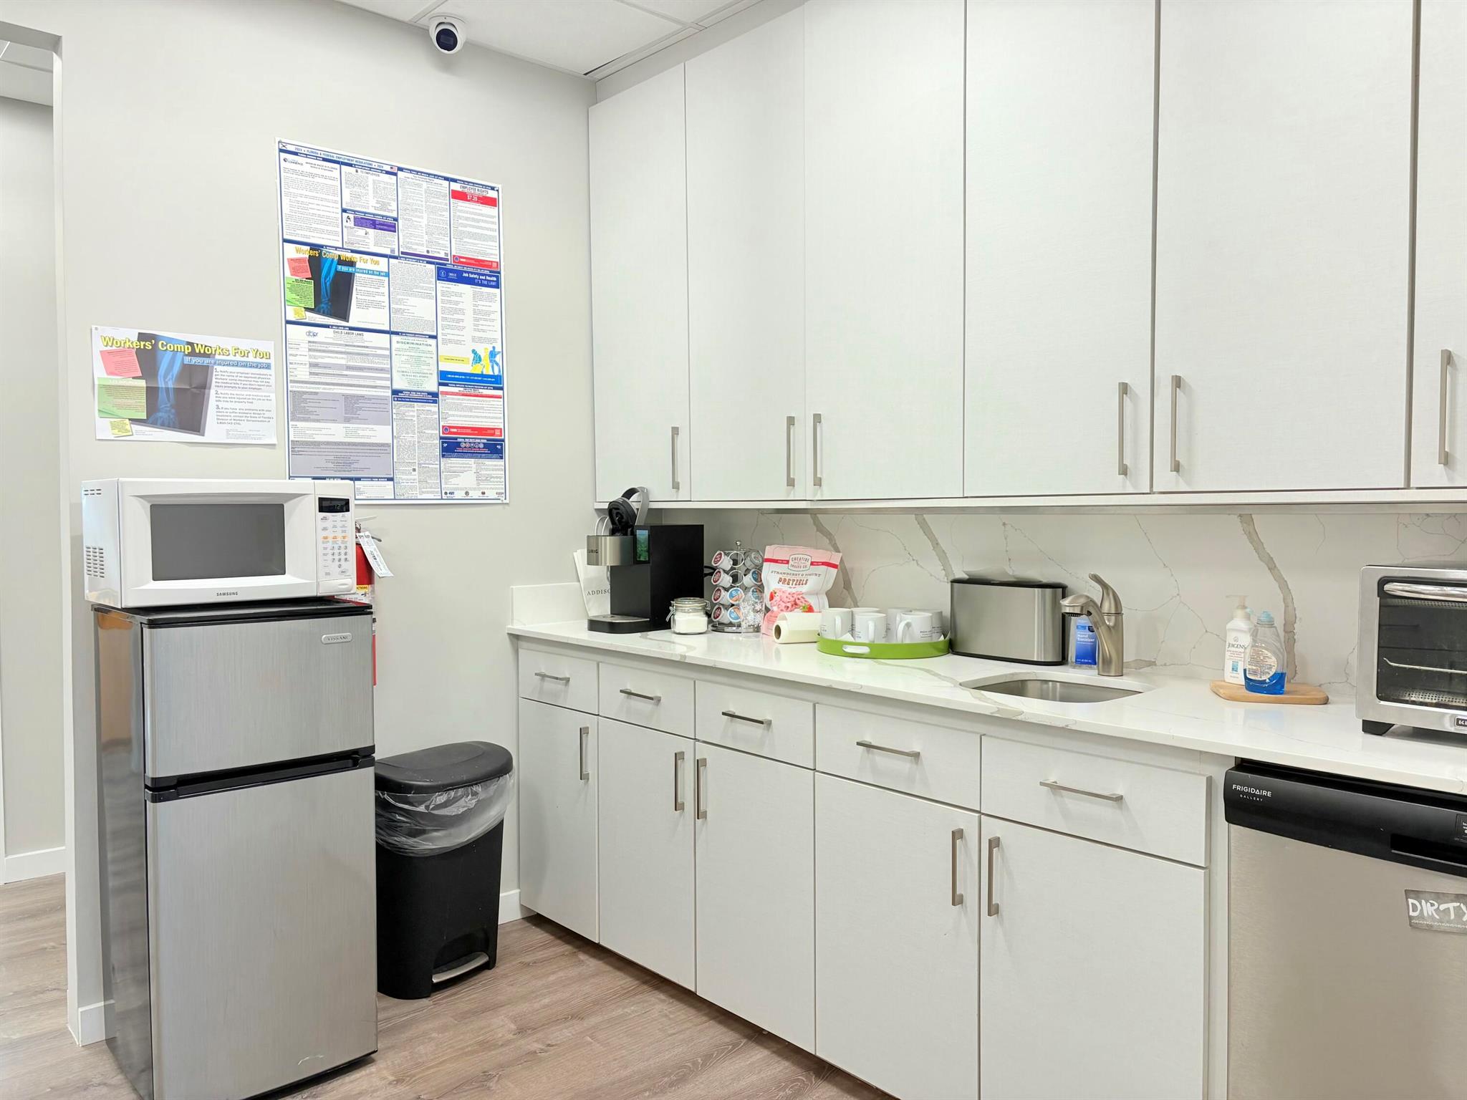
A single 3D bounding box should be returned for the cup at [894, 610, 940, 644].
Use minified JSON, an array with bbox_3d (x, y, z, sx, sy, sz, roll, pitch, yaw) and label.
[{"bbox_3d":[0.454,0.210,2.783,0.081,0.095,0.115,2,3,44],"label":"cup"}]

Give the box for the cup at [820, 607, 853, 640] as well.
[{"bbox_3d":[0.270,0.207,2.853,0.083,0.097,0.113,0,2,1],"label":"cup"}]

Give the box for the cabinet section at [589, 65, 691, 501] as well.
[{"bbox_3d":[-0.165,-0.808,3.595,0.375,1.294,0.512,-2,3,-41],"label":"cabinet section"}]

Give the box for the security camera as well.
[{"bbox_3d":[-0.828,-1.475,3.178,0.107,0.094,0.110,0,2,-1],"label":"security camera"}]

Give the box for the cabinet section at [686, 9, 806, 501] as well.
[{"bbox_3d":[0.167,-0.795,3.221,0.375,1.294,0.488,-2,3,-41],"label":"cabinet section"}]

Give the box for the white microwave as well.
[{"bbox_3d":[-1.230,-0.022,2.648,0.517,0.284,0.335,-2,3,-42],"label":"white microwave"}]

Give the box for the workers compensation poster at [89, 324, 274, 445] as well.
[{"bbox_3d":[-1.389,-0.413,2.814,0.428,0.275,0.006,-2,3,-41],"label":"workers compensation poster"}]

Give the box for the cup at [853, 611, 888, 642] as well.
[{"bbox_3d":[0.344,0.212,2.751,0.081,0.095,0.115,0,2,5],"label":"cup"}]

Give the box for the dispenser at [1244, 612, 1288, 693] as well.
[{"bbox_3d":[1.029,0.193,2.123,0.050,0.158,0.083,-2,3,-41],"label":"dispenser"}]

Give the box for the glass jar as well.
[{"bbox_3d":[-0.132,0.196,3.297,0.124,0.104,0.110,0,2,0],"label":"glass jar"}]

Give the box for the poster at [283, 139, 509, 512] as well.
[{"bbox_3d":[-0.961,-0.623,3.192,0.681,0.981,0.010,-2,3,-41],"label":"poster"}]

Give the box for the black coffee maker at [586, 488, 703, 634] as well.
[{"bbox_3d":[-0.275,0.029,3.390,0.340,0.424,0.185,-2,3,-41],"label":"black coffee maker"}]

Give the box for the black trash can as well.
[{"bbox_3d":[-0.805,0.881,3.076,0.280,0.620,0.410,1,3,36],"label":"black trash can"}]

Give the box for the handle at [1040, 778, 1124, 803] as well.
[{"bbox_3d":[0.617,0.427,1.957,0.027,0.009,0.149,-2,3,-41],"label":"handle"}]

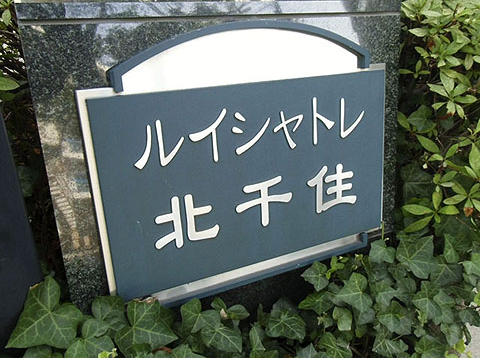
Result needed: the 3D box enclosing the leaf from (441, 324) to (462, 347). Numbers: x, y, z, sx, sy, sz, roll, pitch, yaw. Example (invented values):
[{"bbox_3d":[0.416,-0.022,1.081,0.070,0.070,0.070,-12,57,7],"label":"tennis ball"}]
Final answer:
[{"bbox_3d":[0.468,0.346,0.736,0.049,0.058,0.015,-4,-14,7],"label":"leaf"}]

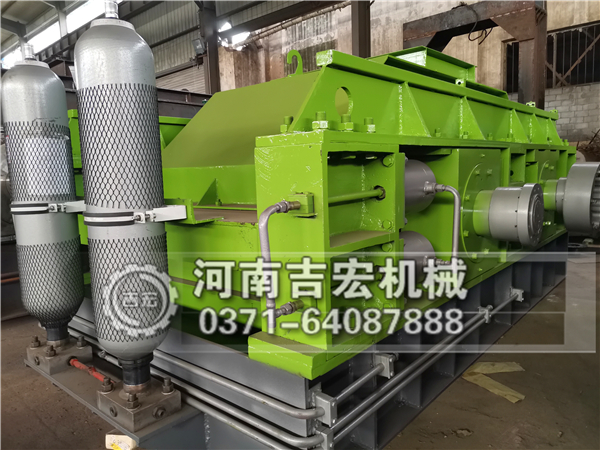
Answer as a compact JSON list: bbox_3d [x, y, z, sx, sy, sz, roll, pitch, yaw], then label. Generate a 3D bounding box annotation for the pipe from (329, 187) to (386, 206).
[{"bbox_3d":[0.229,-0.122,2.012,0.024,0.024,0.504,4,11,41],"label":"pipe"}]

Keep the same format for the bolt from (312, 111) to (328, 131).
[{"bbox_3d":[0.085,-0.411,1.803,0.069,0.083,0.068,4,9,41],"label":"bolt"}]

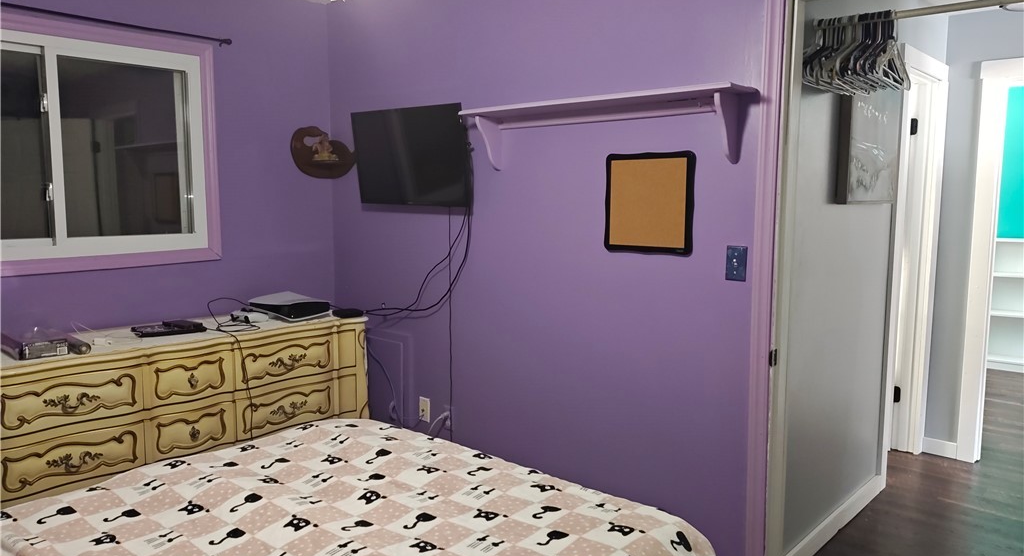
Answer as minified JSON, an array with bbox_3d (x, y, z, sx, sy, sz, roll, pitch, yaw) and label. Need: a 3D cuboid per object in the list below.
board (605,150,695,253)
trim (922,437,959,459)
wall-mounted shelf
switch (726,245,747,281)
[{"bbox_3d":[0.481,-0.265,2.638,0.360,0.357,0.016,6,9,42],"label":"board"},{"bbox_3d":[2.409,0.958,4.168,0.175,0.088,0.016,6,9,42],"label":"trim"},{"bbox_3d":[0.280,-0.519,2.680,1.174,0.232,0.182,6,9,42],"label":"wall-mounted shelf"},{"bbox_3d":[0.736,-0.046,2.431,0.070,0.115,0.014,6,9,42],"label":"switch"}]

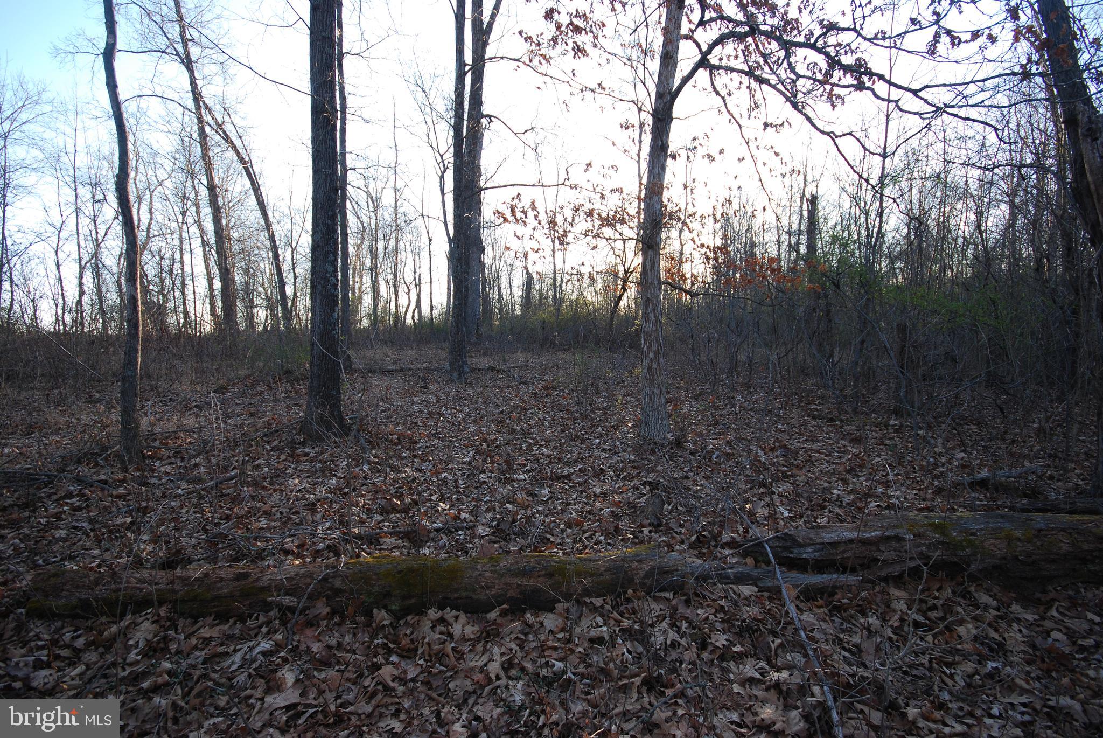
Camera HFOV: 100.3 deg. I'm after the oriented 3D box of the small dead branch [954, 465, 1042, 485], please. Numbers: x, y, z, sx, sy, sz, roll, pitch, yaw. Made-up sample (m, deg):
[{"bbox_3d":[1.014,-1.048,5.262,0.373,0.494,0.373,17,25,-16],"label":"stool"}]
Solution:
[{"bbox_3d":[4.660,1.100,4.780,1.100,0.150,0.140,-1,4,-10],"label":"small dead branch"}]

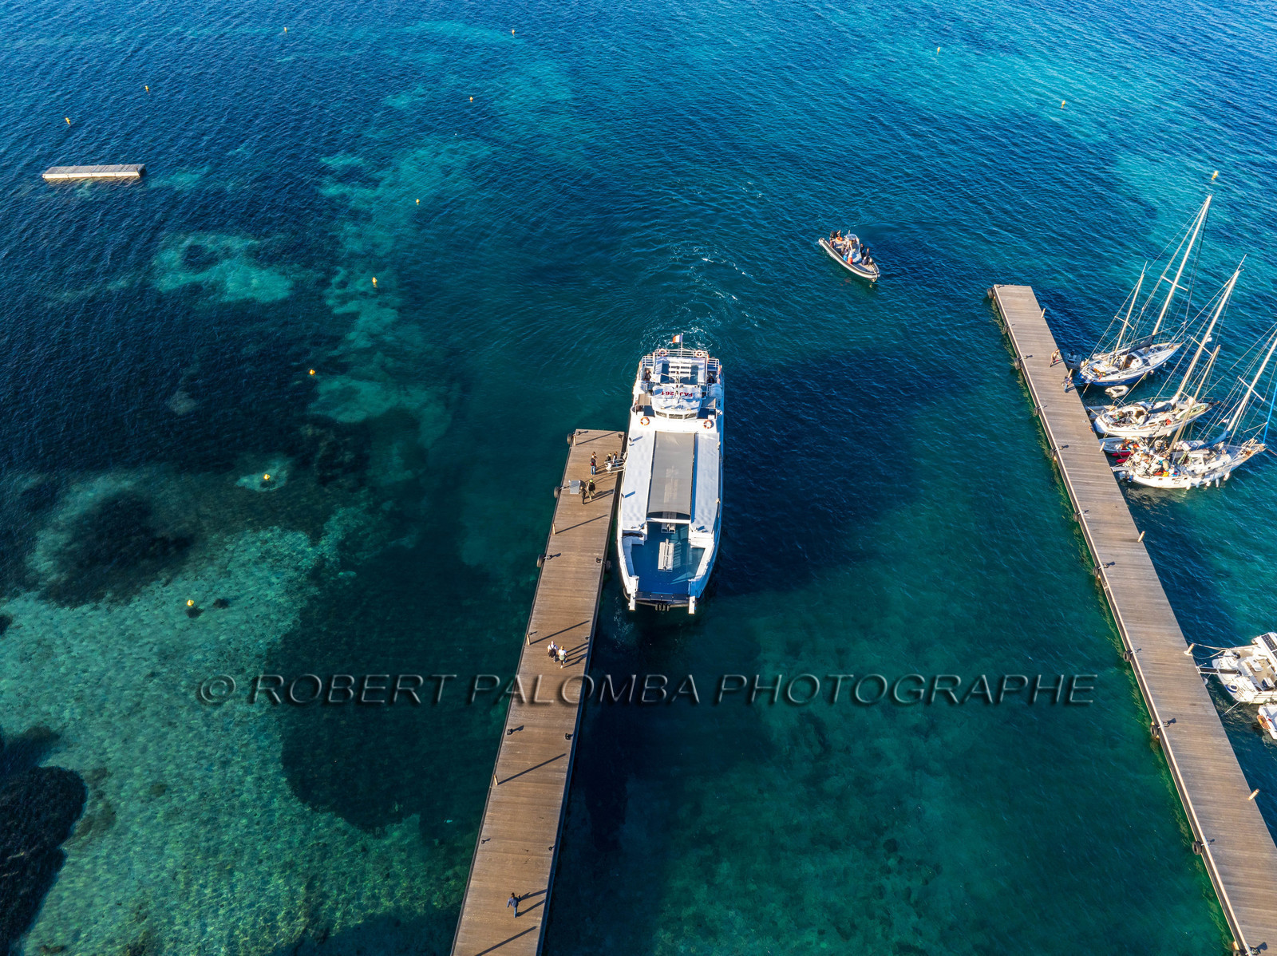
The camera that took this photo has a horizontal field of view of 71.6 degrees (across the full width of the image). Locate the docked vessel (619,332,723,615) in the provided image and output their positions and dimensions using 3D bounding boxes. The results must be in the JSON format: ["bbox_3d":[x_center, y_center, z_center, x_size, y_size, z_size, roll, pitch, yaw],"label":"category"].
[{"bbox_3d":[2.641,-1.496,65.070,7.400,7.100,26.479,3,43,4],"label":"docked vessel"}]

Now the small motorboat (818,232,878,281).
[{"bbox_3d":[22.535,-23.672,92.324,3.100,2.750,9.149,-13,44,-14],"label":"small motorboat"}]

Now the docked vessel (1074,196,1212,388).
[{"bbox_3d":[43.843,-15.465,73.752,11.773,15.800,3.450,-15,45,-15],"label":"docked vessel"}]

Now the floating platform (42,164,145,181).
[{"bbox_3d":[-67.424,-38.010,109.928,11.468,0.650,2.350,-2,43,-2],"label":"floating platform"}]

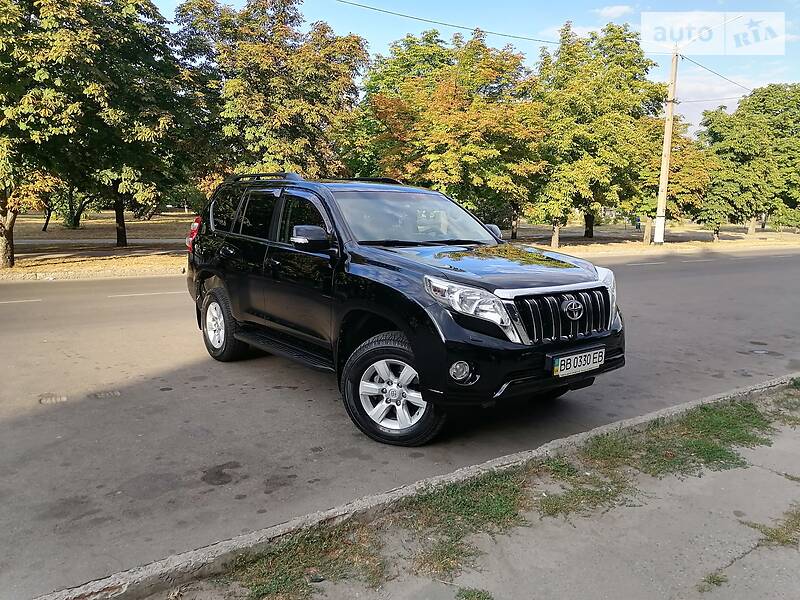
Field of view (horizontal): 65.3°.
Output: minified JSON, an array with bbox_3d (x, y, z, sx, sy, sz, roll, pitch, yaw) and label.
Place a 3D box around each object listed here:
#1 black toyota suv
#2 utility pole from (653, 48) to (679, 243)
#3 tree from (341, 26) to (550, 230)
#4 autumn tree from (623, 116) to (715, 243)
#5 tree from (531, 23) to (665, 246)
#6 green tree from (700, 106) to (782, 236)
[{"bbox_3d":[-0.317,-0.201,5.832,1.930,1.880,4.780,-5,10,-38],"label":"black toyota suv"},{"bbox_3d":[13.264,-7.512,31.000,0.400,9.518,0.400,1,8,0],"label":"utility pole"},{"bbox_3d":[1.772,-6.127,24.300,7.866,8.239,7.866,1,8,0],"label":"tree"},{"bbox_3d":[13.418,-5.941,31.300,4.715,6.328,4.715,1,8,0],"label":"autumn tree"},{"bbox_3d":[8.609,-7.050,27.200,5.841,9.505,5.841,1,8,0],"label":"tree"},{"bbox_3d":[25.175,-9.390,46.000,6.045,9.430,6.045,1,8,0],"label":"green tree"}]

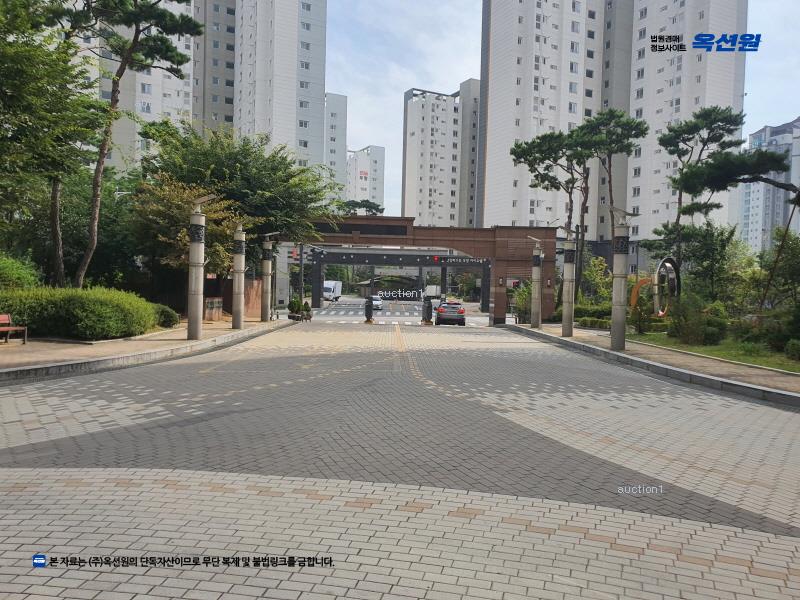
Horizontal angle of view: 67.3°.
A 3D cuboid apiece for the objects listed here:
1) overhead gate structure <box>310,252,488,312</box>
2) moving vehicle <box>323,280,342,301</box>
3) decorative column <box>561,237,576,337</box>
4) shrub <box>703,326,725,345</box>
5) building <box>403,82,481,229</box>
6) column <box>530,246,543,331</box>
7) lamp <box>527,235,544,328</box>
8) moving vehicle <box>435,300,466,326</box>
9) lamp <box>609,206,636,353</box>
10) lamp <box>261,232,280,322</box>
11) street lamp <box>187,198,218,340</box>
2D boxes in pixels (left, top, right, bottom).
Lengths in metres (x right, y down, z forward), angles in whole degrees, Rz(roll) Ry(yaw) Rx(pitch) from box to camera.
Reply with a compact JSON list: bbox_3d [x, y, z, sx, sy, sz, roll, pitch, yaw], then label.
[{"bbox_3d":[0.130,-1.718,58.999,17.400,5.350,2.000,1,2,-1],"label":"overhead gate structure"},{"bbox_3d":[-9.900,-1.300,85.000,1.850,2.700,5.200,2,2,12],"label":"moving vehicle"},{"bbox_3d":[7.221,-0.469,25.600,0.500,4.150,0.500,1,2,0],"label":"decorative column"},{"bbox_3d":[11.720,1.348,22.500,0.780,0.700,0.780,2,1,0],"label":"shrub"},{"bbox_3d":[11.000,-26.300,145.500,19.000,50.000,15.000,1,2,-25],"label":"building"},{"bbox_3d":[7.032,-0.645,31.000,0.520,4.250,0.520,2,1,0],"label":"column"},{"bbox_3d":[7.077,-0.917,31.500,0.750,4.800,0.650,1,2,0],"label":"lamp"},{"bbox_3d":[3.350,1.000,41.000,1.850,1.600,4.450,1,2,-1],"label":"moving vehicle"},{"bbox_3d":[7.204,-0.698,19.500,0.970,4.620,0.520,2,1,0],"label":"lamp"},{"bbox_3d":[-6.671,-1.146,30.600,1.000,4.550,0.550,2,1,0],"label":"lamp"},{"bbox_3d":[-6.458,-1.065,19.700,0.950,4.750,0.700,1,2,0],"label":"street lamp"}]

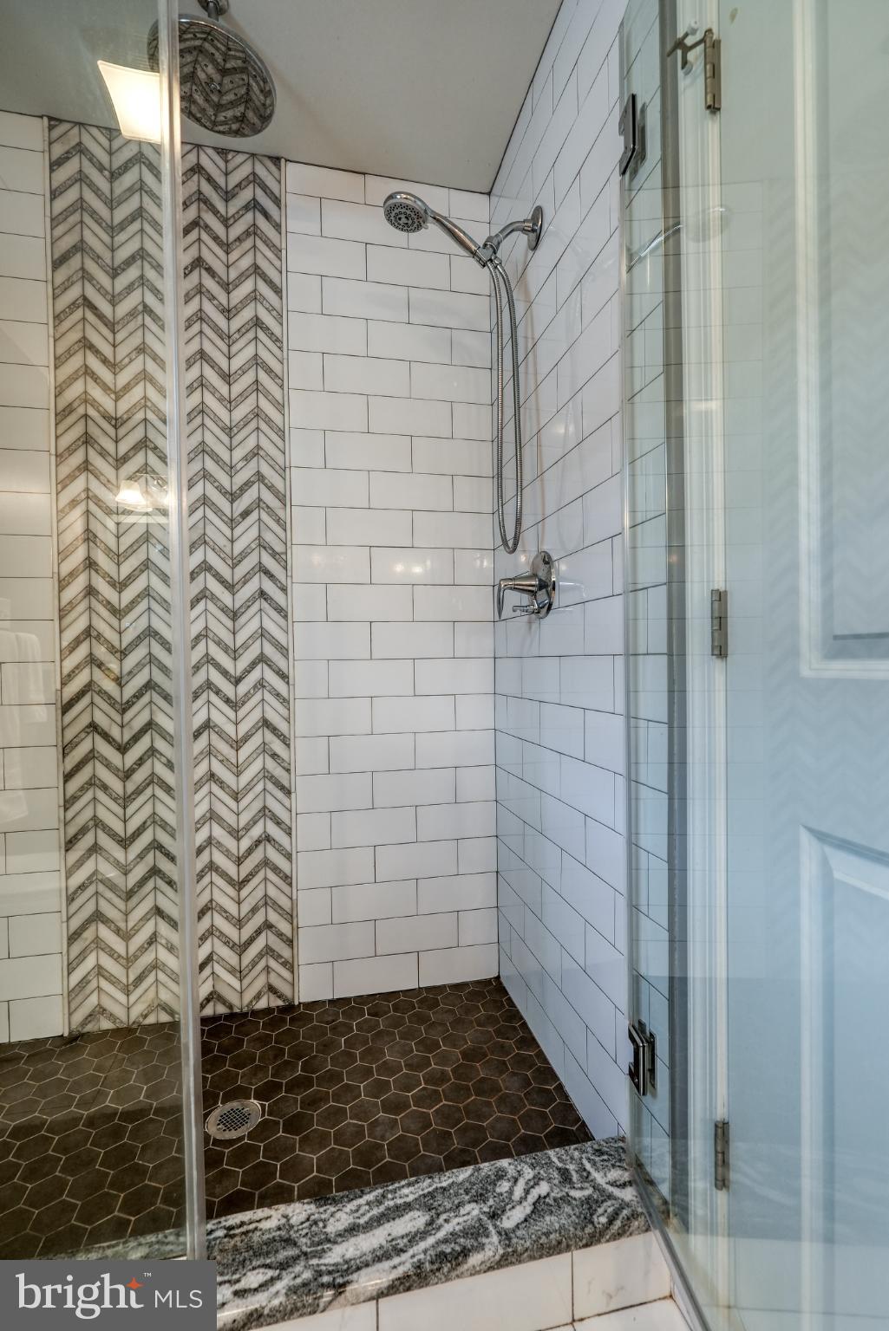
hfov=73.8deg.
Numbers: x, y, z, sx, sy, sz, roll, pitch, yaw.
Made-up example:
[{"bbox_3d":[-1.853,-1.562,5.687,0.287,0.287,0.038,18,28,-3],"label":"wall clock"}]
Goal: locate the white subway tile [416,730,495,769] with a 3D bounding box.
[{"bbox_3d":[0.035,0.256,1.813,0.250,0.109,0.010,-1,1,-12],"label":"white subway tile"}]

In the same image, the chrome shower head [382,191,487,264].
[{"bbox_3d":[-0.011,-1.018,1.407,0.262,0.082,0.104,16,-3,-12],"label":"chrome shower head"}]

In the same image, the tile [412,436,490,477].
[{"bbox_3d":[0.024,-0.610,1.740,0.243,0.105,0.010,-1,1,-13],"label":"tile"}]

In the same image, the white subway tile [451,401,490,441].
[{"bbox_3d":[0.082,-0.728,1.774,0.119,0.106,0.010,-1,1,-12],"label":"white subway tile"}]

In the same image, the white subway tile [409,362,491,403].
[{"bbox_3d":[0.021,-0.824,1.737,0.243,0.105,0.010,-1,1,-13],"label":"white subway tile"}]

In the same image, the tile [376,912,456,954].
[{"bbox_3d":[-0.081,0.813,1.794,0.252,0.109,0.010,-1,1,-12],"label":"tile"}]

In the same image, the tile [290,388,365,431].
[{"bbox_3d":[-0.333,-0.738,1.724,0.221,0.109,0.010,-1,1,-12],"label":"tile"}]

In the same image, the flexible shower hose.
[{"bbox_3d":[0.149,-0.631,1.446,0.078,0.705,0.045,-1,1,-13],"label":"flexible shower hose"}]

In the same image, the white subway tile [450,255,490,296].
[{"bbox_3d":[0.080,-1.188,1.808,0.123,0.109,0.010,-1,1,-12],"label":"white subway tile"}]

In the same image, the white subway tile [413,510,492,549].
[{"bbox_3d":[0.027,-0.410,1.805,0.250,0.109,0.010,-1,1,-12],"label":"white subway tile"}]

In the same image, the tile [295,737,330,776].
[{"bbox_3d":[-0.374,0.256,1.684,0.089,0.106,0.010,-1,1,-12],"label":"tile"}]

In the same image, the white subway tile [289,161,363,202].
[{"bbox_3d":[-0.332,-1.357,1.671,0.216,0.087,0.009,-1,1,-12],"label":"white subway tile"}]

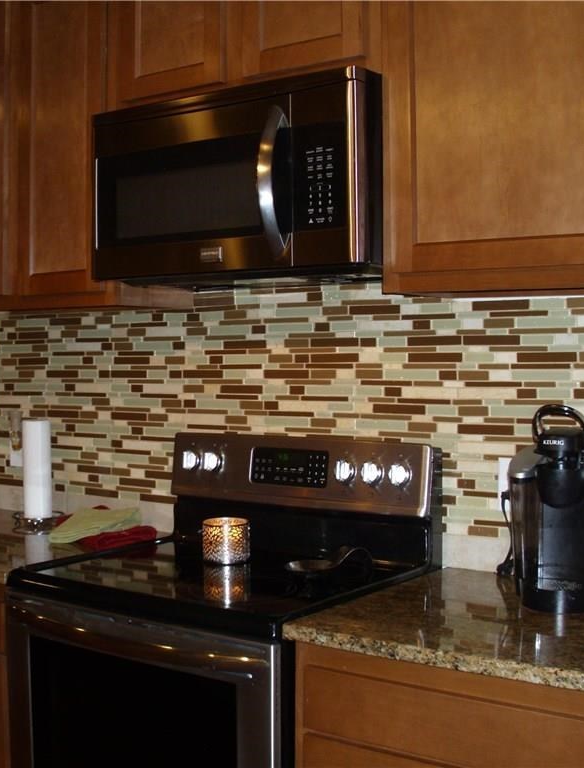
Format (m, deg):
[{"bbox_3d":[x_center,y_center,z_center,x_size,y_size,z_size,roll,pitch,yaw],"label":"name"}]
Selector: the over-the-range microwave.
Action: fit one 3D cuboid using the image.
[{"bbox_3d":[-0.062,-0.441,2.588,0.755,0.413,0.410,1,2,36],"label":"over-the-range microwave"}]

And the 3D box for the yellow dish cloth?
[{"bbox_3d":[-0.517,0.375,2.983,0.175,0.070,0.250,1,2,36],"label":"yellow dish cloth"}]

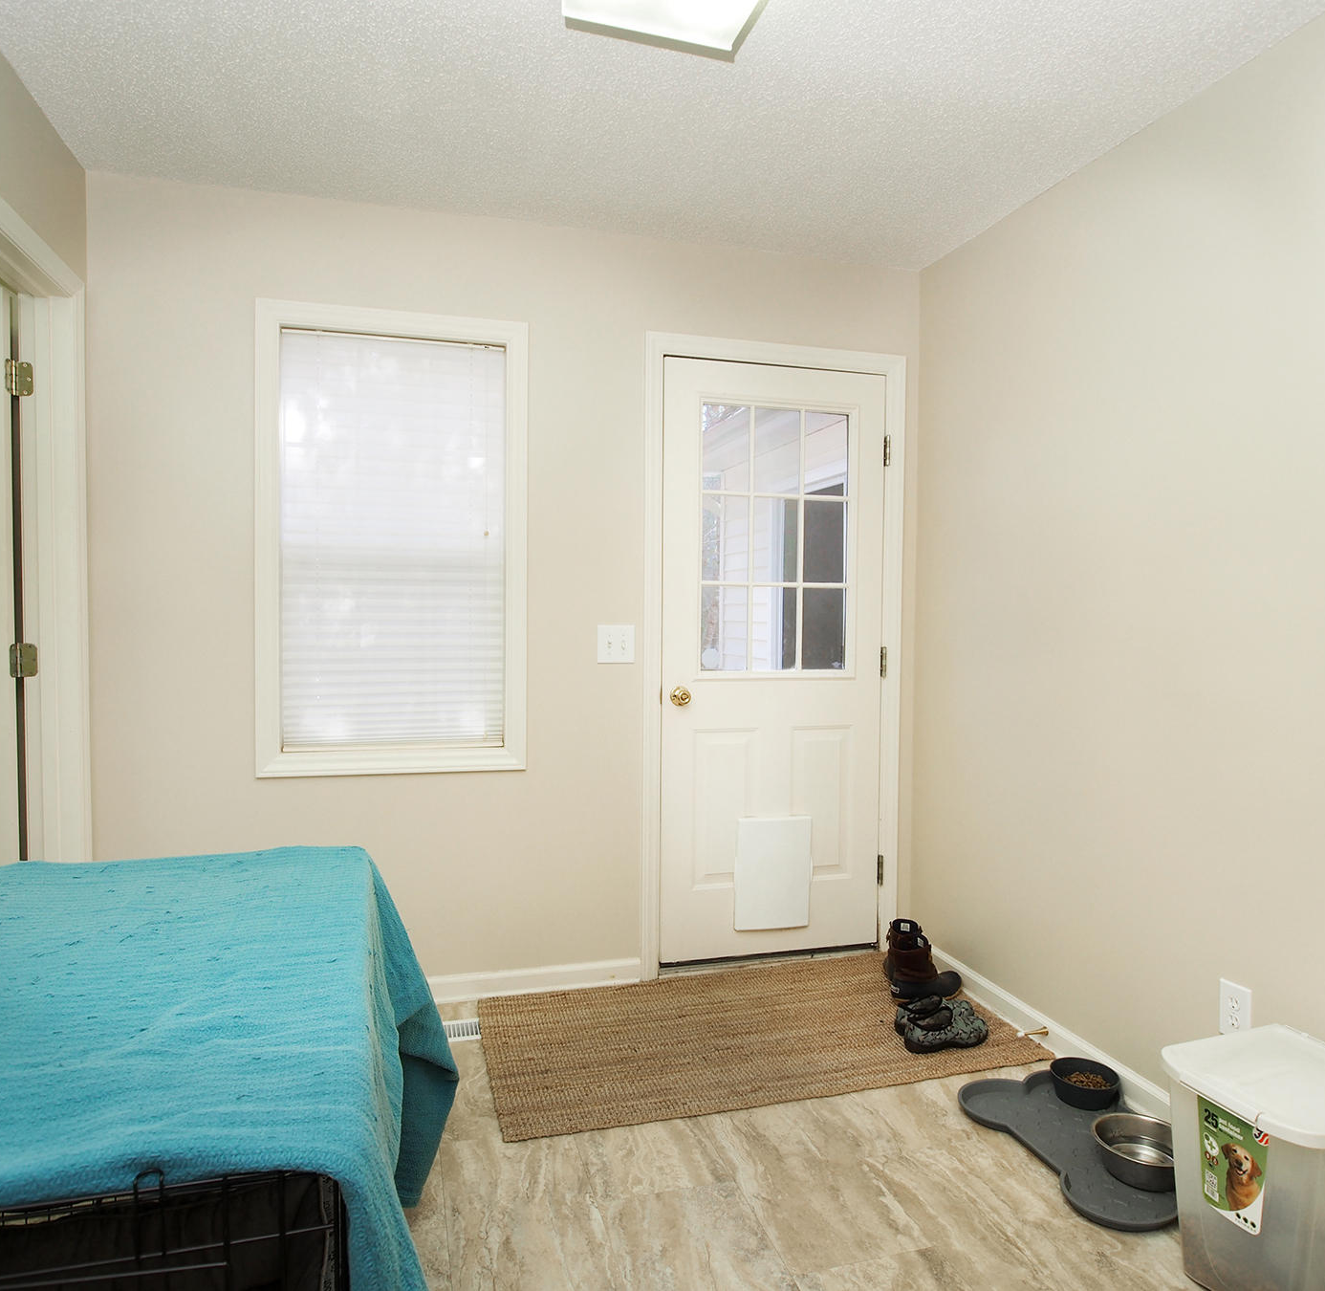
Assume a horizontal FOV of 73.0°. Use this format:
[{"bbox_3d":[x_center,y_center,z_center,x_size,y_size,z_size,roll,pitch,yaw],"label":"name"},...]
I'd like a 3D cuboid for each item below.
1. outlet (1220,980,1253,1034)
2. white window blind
[{"bbox_3d":[1.264,0.811,1.976,0.010,0.124,0.078,0,2,-16],"label":"outlet"},{"bbox_3d":[-0.813,-0.306,2.746,0.651,1.256,0.030,0,2,-16],"label":"white window blind"}]

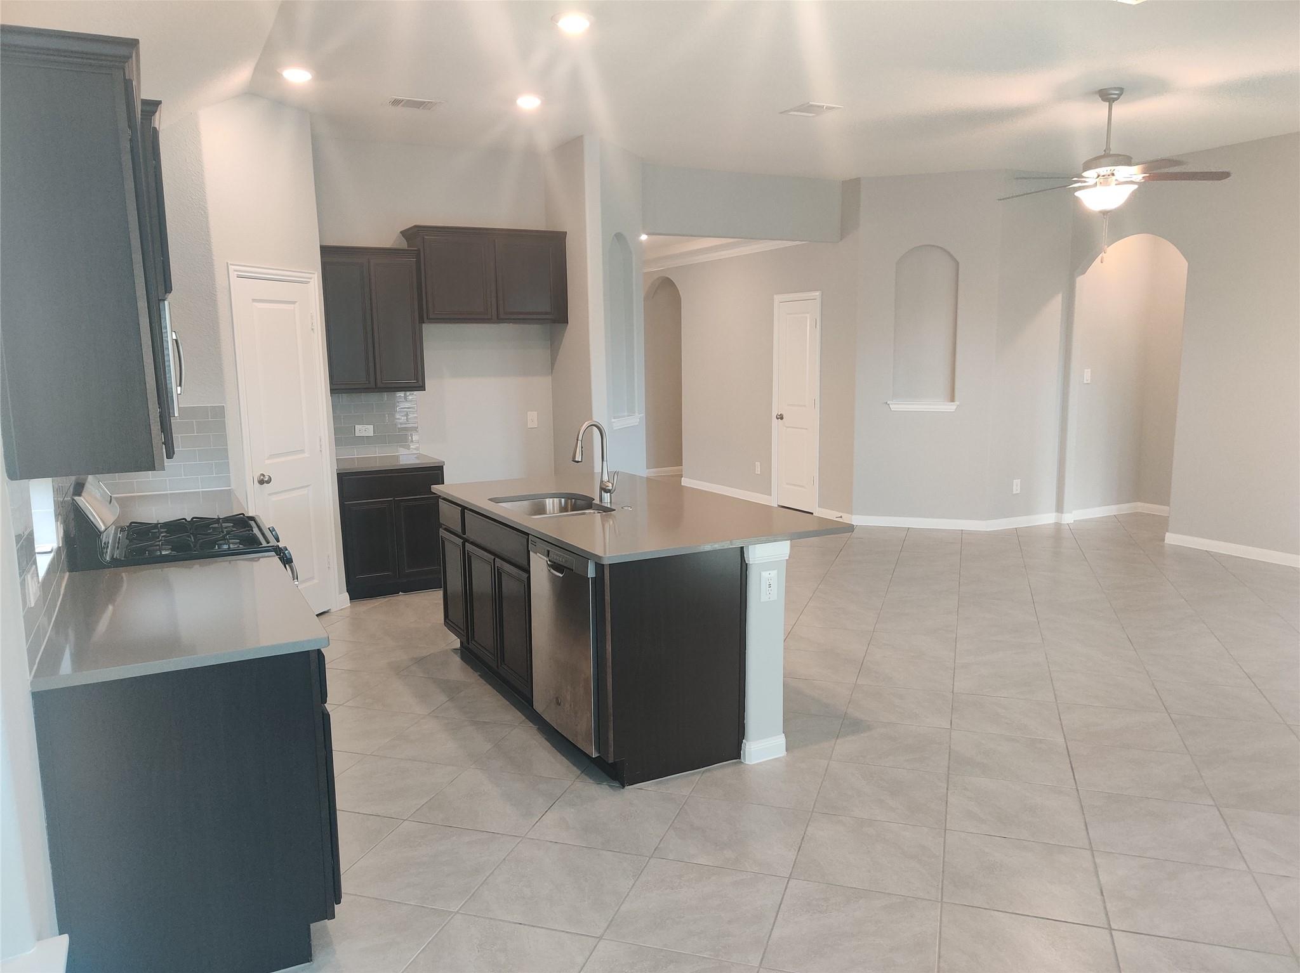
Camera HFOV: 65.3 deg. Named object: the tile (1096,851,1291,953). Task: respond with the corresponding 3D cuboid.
[{"bbox_3d":[1.635,1.268,3.105,0.462,0.010,0.462,2,9,17],"label":"tile"}]

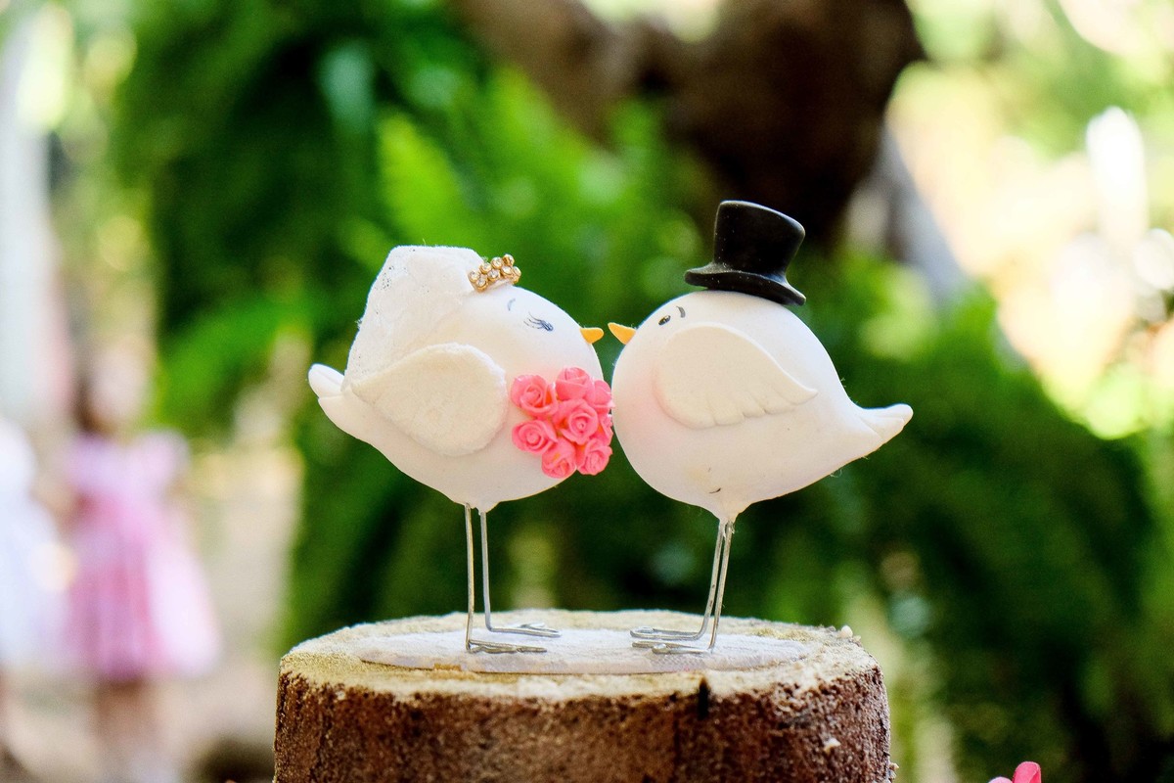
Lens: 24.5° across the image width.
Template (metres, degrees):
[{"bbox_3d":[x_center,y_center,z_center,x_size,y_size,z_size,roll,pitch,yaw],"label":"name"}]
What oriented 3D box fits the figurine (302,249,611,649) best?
[{"bbox_3d":[-0.031,0.013,0.665,0.075,0.098,0.060,0,3,4],"label":"figurine"}]

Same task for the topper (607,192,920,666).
[{"bbox_3d":[0.043,0.008,0.665,0.074,0.109,0.059,0,3,0],"label":"topper"}]

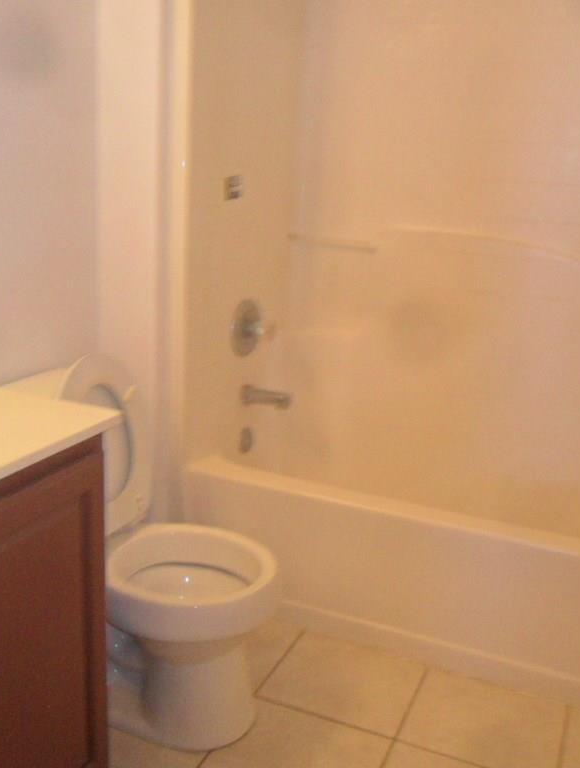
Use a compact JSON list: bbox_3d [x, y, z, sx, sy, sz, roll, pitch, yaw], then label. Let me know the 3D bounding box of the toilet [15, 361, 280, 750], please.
[{"bbox_3d":[-0.363,0.340,1.821,0.707,0.790,0.454,9,16,21],"label":"toilet"}]

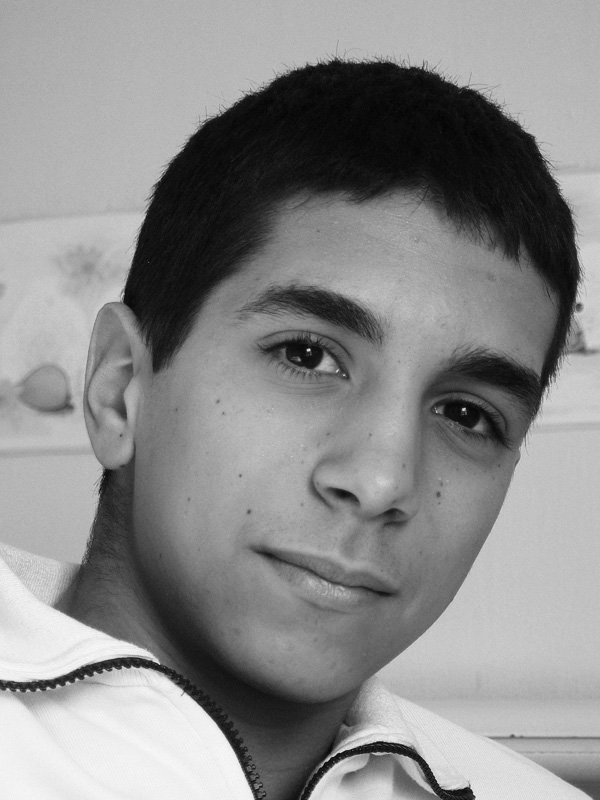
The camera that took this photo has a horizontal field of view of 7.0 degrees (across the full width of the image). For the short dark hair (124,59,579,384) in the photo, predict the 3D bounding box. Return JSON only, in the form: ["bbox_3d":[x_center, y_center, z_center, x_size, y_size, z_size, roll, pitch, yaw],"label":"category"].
[{"bbox_3d":[0.020,-0.046,1.800,0.165,0.165,0.195,22,-8,-18],"label":"short dark hair"}]

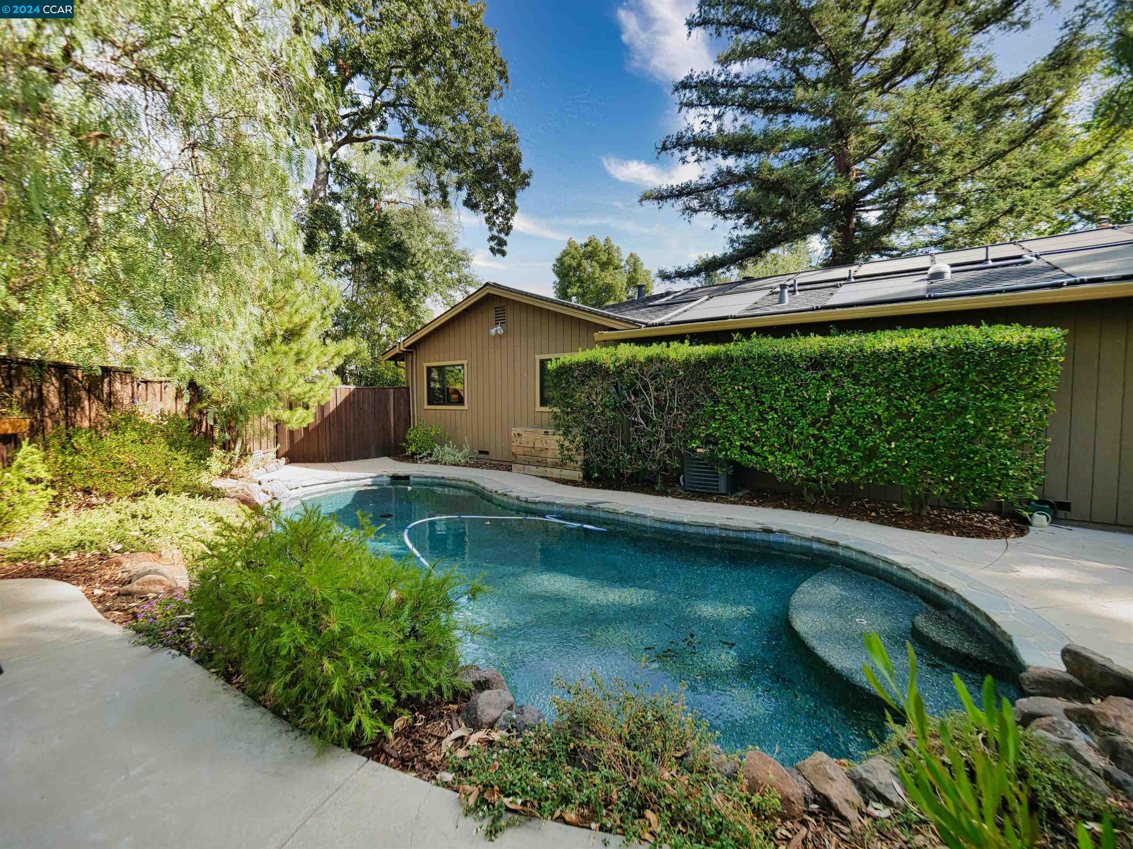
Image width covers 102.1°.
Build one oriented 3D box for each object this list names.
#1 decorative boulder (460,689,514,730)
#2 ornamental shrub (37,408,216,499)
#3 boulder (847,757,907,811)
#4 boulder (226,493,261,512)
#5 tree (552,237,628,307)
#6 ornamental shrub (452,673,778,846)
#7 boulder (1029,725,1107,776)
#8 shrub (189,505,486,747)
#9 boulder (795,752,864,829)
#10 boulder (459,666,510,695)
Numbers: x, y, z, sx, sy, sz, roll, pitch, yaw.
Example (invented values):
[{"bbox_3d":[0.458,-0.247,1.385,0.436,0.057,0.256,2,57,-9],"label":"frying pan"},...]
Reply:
[{"bbox_3d":[-0.365,1.319,2.139,0.240,0.165,0.220,0,3,0],"label":"decorative boulder"},{"bbox_3d":[-5.750,0.388,6.132,1.300,1.200,1.900,2,4,30],"label":"ornamental shrub"},{"bbox_3d":[1.165,1.347,1.740,0.200,0.150,0.220,-2,4,-25],"label":"boulder"},{"bbox_3d":[-4.250,1.052,6.071,0.450,0.270,0.380,0,3,0],"label":"boulder"},{"bbox_3d":[1.300,-5.133,24.746,4.300,10.400,4.300,0,3,0],"label":"tree"},{"bbox_3d":[0.110,1.232,1.744,1.220,0.350,0.600,1,4,20],"label":"ornamental shrub"},{"bbox_3d":[2.090,1.341,1.940,0.210,0.140,0.270,0,3,0],"label":"boulder"},{"bbox_3d":[-1.080,0.905,2.286,1.380,0.930,1.120,2,4,30],"label":"shrub"},{"bbox_3d":[0.945,1.326,1.679,0.200,0.200,0.260,-2,4,-25],"label":"boulder"},{"bbox_3d":[-0.410,1.314,2.309,0.260,0.160,0.220,0,3,0],"label":"boulder"}]

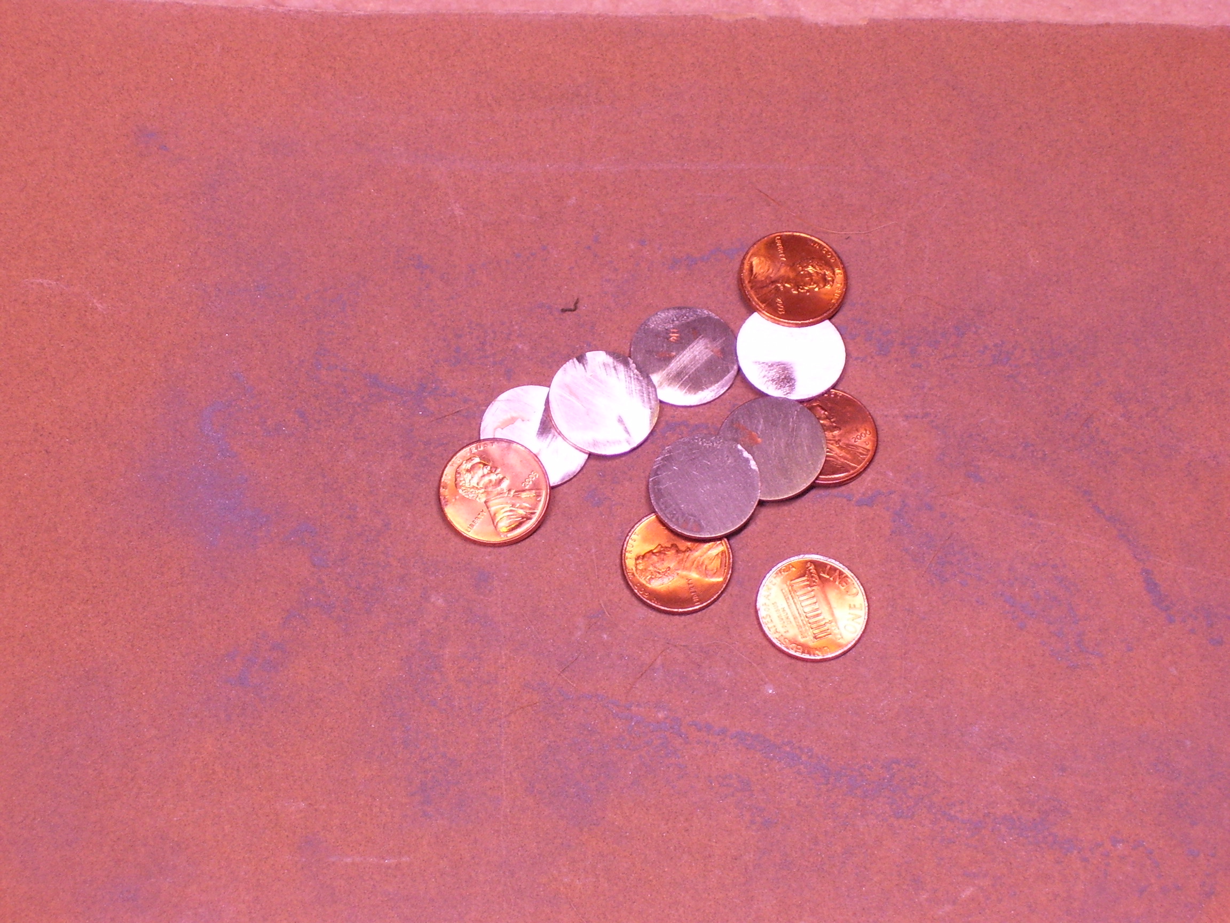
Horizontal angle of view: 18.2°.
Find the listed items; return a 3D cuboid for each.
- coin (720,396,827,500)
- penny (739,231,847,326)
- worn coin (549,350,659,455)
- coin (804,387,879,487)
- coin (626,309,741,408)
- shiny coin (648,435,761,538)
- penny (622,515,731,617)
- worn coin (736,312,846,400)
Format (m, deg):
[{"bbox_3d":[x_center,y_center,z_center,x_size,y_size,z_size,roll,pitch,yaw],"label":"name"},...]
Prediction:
[{"bbox_3d":[0.027,-0.002,0.666,0.019,0.001,0.019,0,70,1],"label":"coin"},{"bbox_3d":[0.032,-0.032,0.679,0.019,0.002,0.019,0,63,-5],"label":"penny"},{"bbox_3d":[-0.002,-0.010,0.666,0.019,0.001,0.019,0,71,-7],"label":"worn coin"},{"bbox_3d":[0.036,-0.004,0.668,0.019,0.002,0.019,0,64,-5],"label":"coin"},{"bbox_3d":[0.012,-0.018,0.673,0.019,0.001,0.019,0,68,-6],"label":"coin"},{"bbox_3d":[0.015,0.004,0.661,0.019,0.001,0.019,0,69,-1],"label":"shiny coin"},{"bbox_3d":[0.011,0.017,0.658,0.019,0.002,0.019,0,68,-6],"label":"penny"},{"bbox_3d":[0.031,-0.019,0.674,0.019,0.001,0.019,0,64,-4],"label":"worn coin"}]

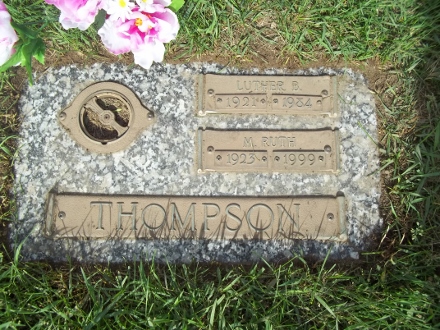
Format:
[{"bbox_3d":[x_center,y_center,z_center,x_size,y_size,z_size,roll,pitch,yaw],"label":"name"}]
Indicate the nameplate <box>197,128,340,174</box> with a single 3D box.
[{"bbox_3d":[0.093,-0.028,0.779,0.270,0.013,0.084,0,79,0],"label":"nameplate"}]

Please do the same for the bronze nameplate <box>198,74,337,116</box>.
[{"bbox_3d":[0.094,-0.136,0.800,0.270,0.013,0.084,0,79,0],"label":"bronze nameplate"}]

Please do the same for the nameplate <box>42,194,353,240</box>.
[{"bbox_3d":[-0.044,0.093,0.758,0.556,0.015,0.086,0,79,0],"label":"nameplate"}]

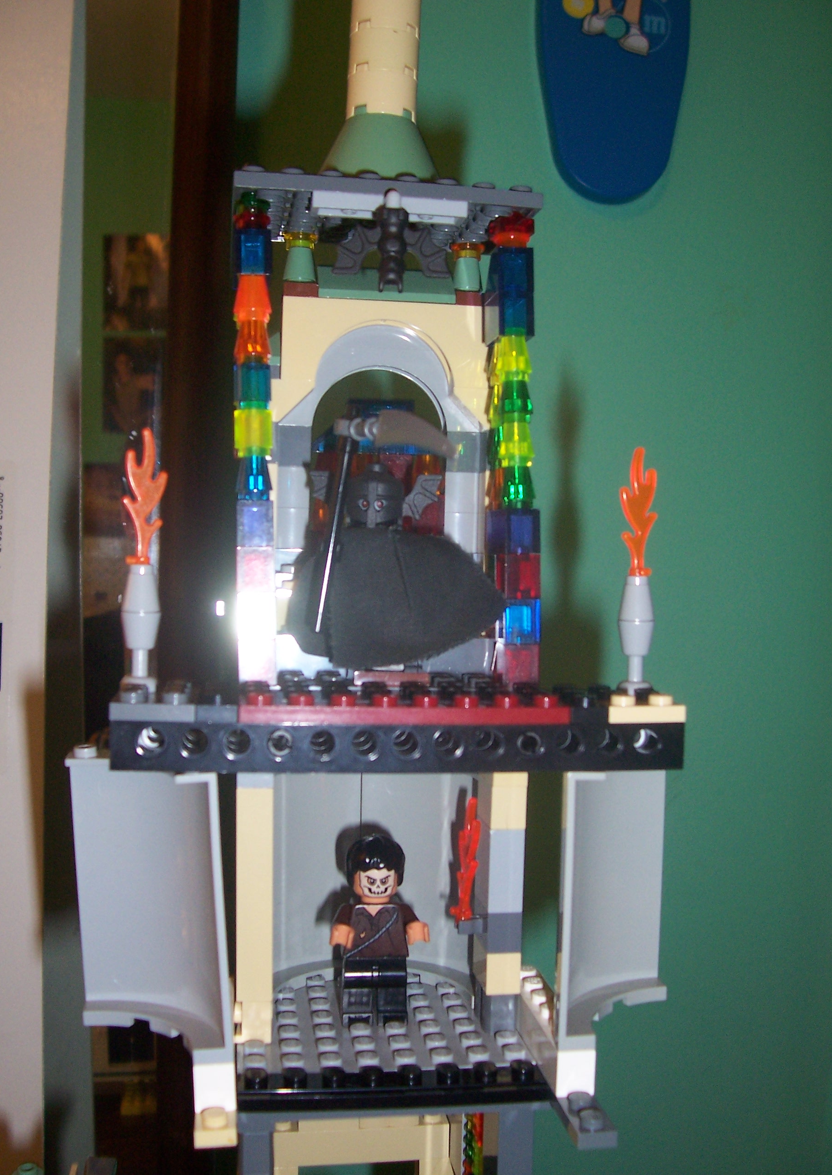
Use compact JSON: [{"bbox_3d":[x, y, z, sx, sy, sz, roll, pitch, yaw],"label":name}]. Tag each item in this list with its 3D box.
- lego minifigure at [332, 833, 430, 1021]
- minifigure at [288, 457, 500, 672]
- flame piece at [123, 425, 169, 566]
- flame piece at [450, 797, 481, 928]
[{"bbox_3d":[-0.008,0.078,0.265,0.022,0.043,0.013,1,1,-8],"label":"lego minifigure"},{"bbox_3d":[-0.004,-0.005,0.245,0.046,0.045,0.021,1,1,-2],"label":"minifigure"},{"bbox_3d":[-0.054,-0.018,0.232,0.009,0.028,0.004,1,1,-19],"label":"flame piece"},{"bbox_3d":[0.011,0.061,0.260,0.004,0.028,0.009,1,1,-15],"label":"flame piece"}]

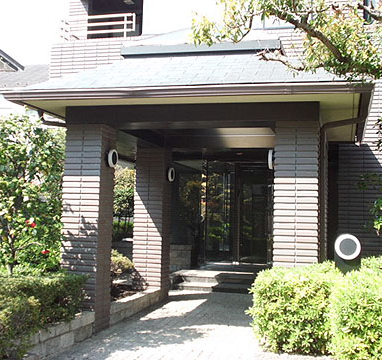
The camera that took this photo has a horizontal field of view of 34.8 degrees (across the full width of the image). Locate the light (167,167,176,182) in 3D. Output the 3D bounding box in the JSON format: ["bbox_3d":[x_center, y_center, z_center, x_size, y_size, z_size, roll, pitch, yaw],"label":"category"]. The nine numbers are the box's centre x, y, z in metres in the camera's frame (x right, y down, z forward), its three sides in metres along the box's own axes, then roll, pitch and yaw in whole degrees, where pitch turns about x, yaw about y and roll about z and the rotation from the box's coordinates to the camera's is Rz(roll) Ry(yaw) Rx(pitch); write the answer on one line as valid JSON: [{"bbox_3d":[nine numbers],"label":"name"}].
[{"bbox_3d":[-0.305,-0.079,9.665,0.092,0.215,0.215,1,-4,15],"label":"light"}]

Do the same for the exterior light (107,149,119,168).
[{"bbox_3d":[-0.953,-0.257,7.378,0.092,0.215,0.215,1,-4,15],"label":"exterior light"}]

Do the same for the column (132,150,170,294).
[{"bbox_3d":[-0.599,0.699,9.689,0.468,2.390,0.465,1,-4,15],"label":"column"}]

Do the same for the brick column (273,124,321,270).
[{"bbox_3d":[1.179,0.591,6.769,0.468,2.420,0.465,1,-4,15],"label":"brick column"}]

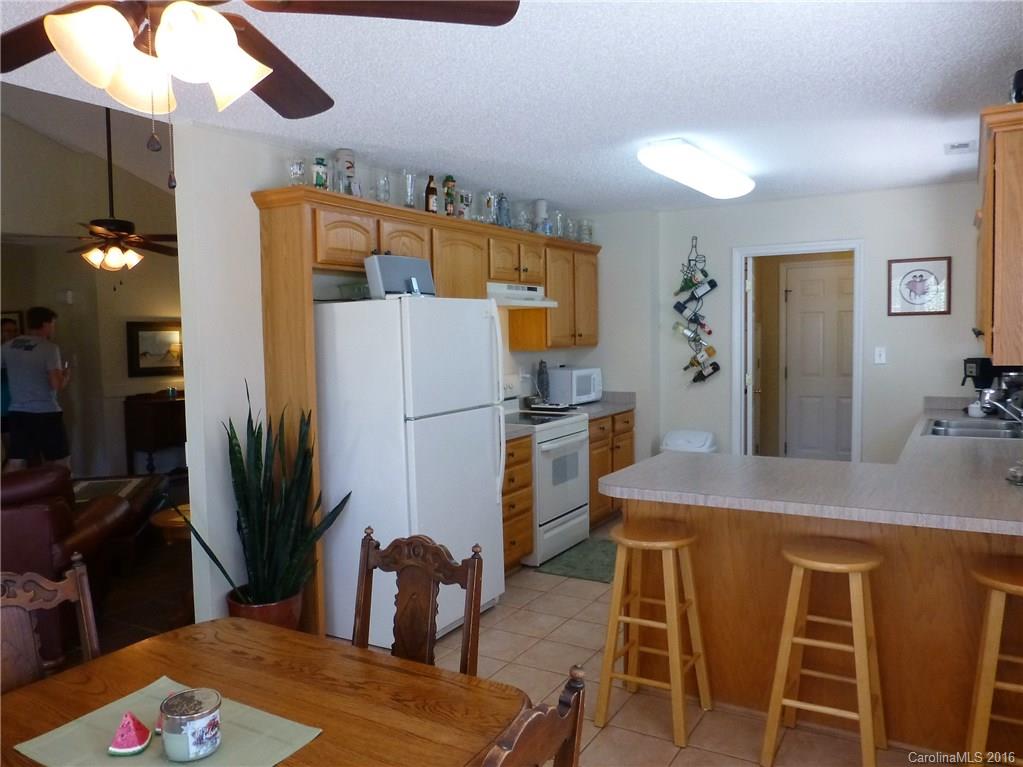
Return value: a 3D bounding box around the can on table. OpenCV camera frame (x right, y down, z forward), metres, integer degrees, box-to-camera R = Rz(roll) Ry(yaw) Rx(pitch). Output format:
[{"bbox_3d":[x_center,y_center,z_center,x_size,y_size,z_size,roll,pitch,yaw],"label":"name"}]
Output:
[{"bbox_3d":[-0.573,0.610,1.270,0.098,0.084,0.098,-1,3,0],"label":"can on table"}]

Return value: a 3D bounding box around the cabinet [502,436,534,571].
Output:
[{"bbox_3d":[-0.235,0.751,4.502,0.600,0.870,0.510,1,4,31],"label":"cabinet"}]

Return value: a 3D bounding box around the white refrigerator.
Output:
[{"bbox_3d":[-0.558,0.415,3.819,0.780,1.700,0.800,1,4,31],"label":"white refrigerator"}]

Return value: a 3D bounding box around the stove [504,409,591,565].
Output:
[{"bbox_3d":[0.119,0.654,5.016,0.670,1.000,0.765,1,4,31],"label":"stove"}]

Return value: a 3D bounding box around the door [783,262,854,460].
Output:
[{"bbox_3d":[2.917,-0.028,6.431,0.790,2.030,0.040,1,4,31],"label":"door"}]

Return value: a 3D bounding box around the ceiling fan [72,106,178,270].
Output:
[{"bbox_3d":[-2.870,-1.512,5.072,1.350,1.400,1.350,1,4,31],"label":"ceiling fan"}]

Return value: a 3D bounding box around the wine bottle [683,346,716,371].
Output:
[{"bbox_3d":[1.438,-0.177,5.436,0.290,0.078,0.078,-35,-14,28],"label":"wine bottle"}]

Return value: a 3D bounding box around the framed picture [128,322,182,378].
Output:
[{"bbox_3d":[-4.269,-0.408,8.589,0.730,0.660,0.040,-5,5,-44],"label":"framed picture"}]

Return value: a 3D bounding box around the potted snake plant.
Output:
[{"bbox_3d":[-1.127,0.648,3.296,0.630,1.240,0.570,1,4,31],"label":"potted snake plant"}]

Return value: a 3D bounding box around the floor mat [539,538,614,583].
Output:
[{"bbox_3d":[0.618,1.179,4.773,0.600,0.012,0.840,1,4,31],"label":"floor mat"}]

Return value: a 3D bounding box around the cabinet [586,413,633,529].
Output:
[{"bbox_3d":[0.542,0.662,5.782,0.600,0.870,0.880,1,4,31],"label":"cabinet"}]

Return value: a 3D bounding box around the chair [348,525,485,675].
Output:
[{"bbox_3d":[-0.363,0.900,1.709,0.460,0.970,0.540,1,4,31],"label":"chair"}]

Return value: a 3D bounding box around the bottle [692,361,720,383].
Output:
[{"bbox_3d":[1.484,-0.072,5.416,0.255,0.078,0.078,-36,-15,28],"label":"bottle"}]

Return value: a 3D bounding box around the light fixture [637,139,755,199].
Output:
[{"bbox_3d":[1.099,-1.195,3.996,0.340,0.100,1.220,1,4,31],"label":"light fixture"}]

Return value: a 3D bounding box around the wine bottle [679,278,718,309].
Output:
[{"bbox_3d":[1.453,-0.692,5.457,0.300,0.077,0.077,-35,-14,28],"label":"wine bottle"}]

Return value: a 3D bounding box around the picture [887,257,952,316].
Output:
[{"bbox_3d":[2.700,-0.640,4.694,0.362,0.372,0.025,1,4,31],"label":"picture"}]

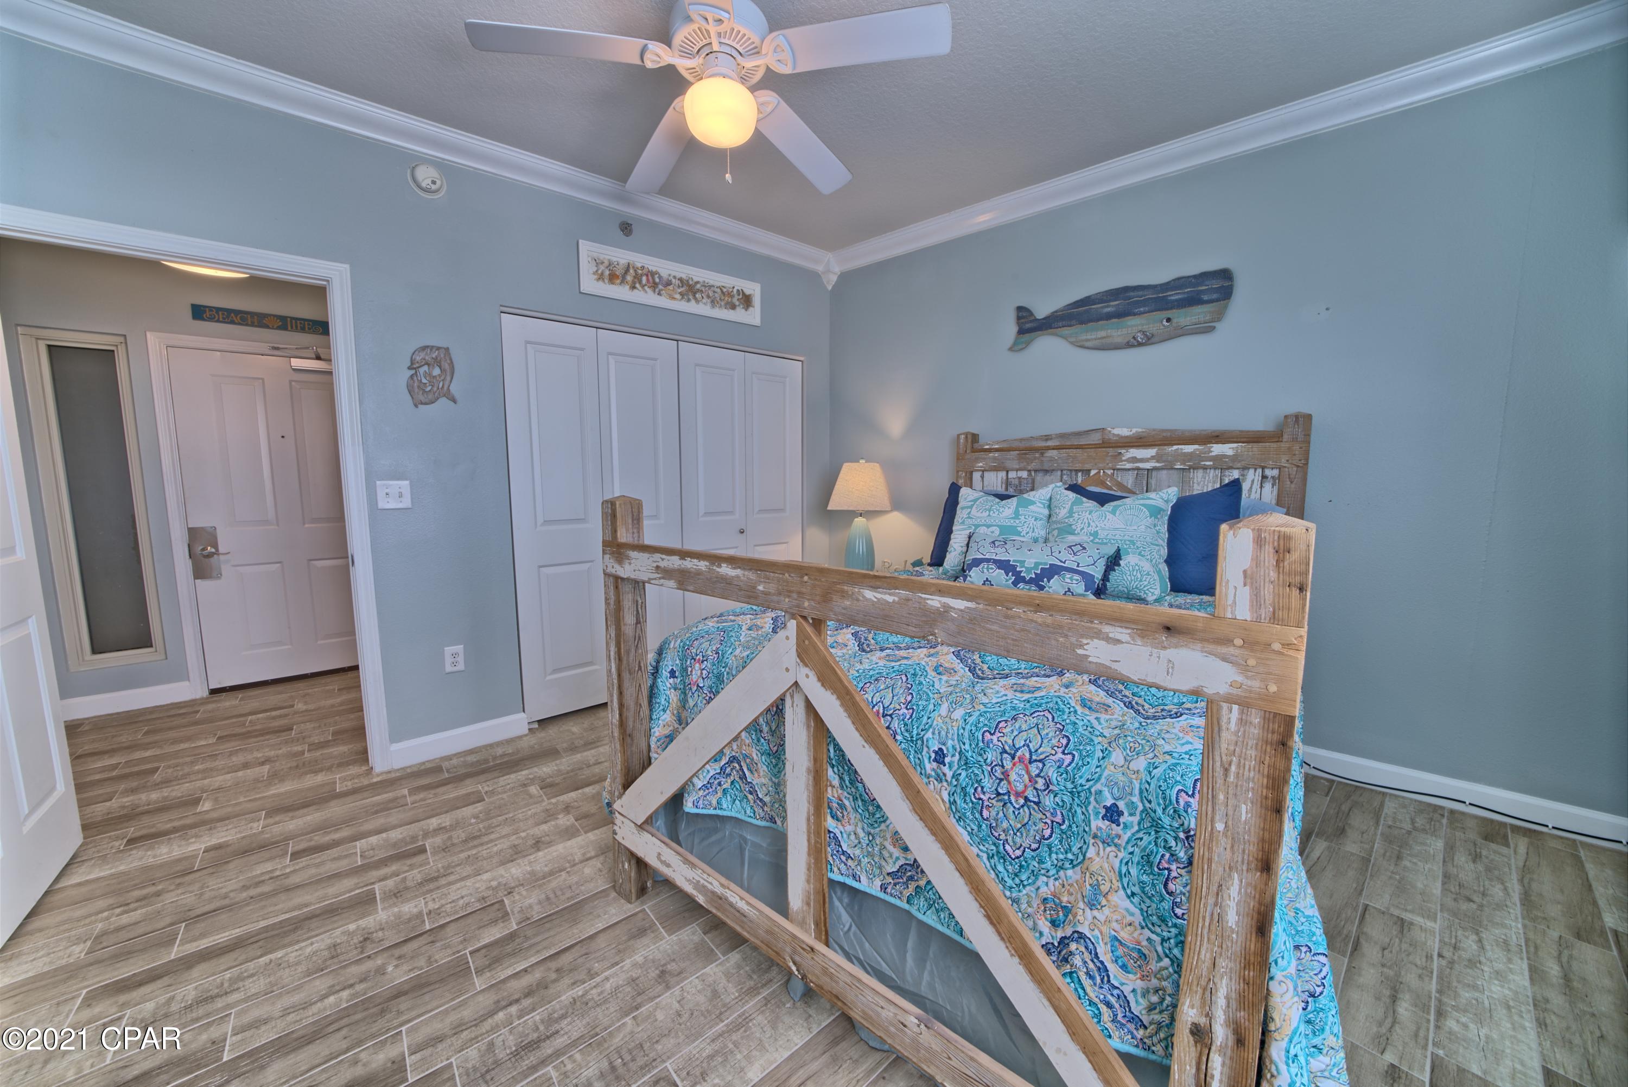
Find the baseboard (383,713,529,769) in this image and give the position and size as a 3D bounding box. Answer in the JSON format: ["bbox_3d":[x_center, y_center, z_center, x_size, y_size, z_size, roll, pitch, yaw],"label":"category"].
[{"bbox_3d":[-1.693,0.940,2.616,0.570,0.115,0.016,-5,8,-38],"label":"baseboard"}]

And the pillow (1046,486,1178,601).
[{"bbox_3d":[1.282,-0.015,2.366,0.470,0.460,0.150,5,-10,37],"label":"pillow"}]

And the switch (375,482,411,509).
[{"bbox_3d":[-1.820,-0.209,2.353,0.117,0.115,0.012,-4,8,-36],"label":"switch"}]

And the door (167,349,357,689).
[{"bbox_3d":[-3.370,-0.132,3.498,0.880,2.020,0.045,-5,8,-38],"label":"door"}]

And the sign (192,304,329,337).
[{"bbox_3d":[-3.346,-1.355,3.332,0.627,0.090,0.020,-5,8,-38],"label":"sign"}]

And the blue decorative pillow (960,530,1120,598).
[{"bbox_3d":[0.967,0.093,2.378,0.590,0.290,0.140,5,-20,37],"label":"blue decorative pillow"}]

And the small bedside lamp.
[{"bbox_3d":[0.285,-0.138,3.293,0.395,0.730,0.395,0,6,0],"label":"small bedside lamp"}]

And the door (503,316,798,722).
[{"bbox_3d":[-0.782,-0.128,3.187,1.733,2.030,0.045,-4,8,-36],"label":"door"}]

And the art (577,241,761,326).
[{"bbox_3d":[-0.764,-1.444,3.087,1.075,0.252,0.030,-5,8,-38],"label":"art"}]

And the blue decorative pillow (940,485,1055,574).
[{"bbox_3d":[0.918,-0.046,2.679,0.480,0.460,0.150,5,-10,37],"label":"blue decorative pillow"}]

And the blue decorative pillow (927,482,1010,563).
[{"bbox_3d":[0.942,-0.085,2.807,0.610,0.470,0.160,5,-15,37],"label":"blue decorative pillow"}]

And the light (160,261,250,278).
[{"bbox_3d":[-2.924,-1.344,2.613,0.350,0.130,0.350,-4,8,-36],"label":"light"}]

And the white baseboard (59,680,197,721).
[{"bbox_3d":[-3.935,0.893,3.089,0.519,0.105,0.016,-5,8,-38],"label":"white baseboard"}]

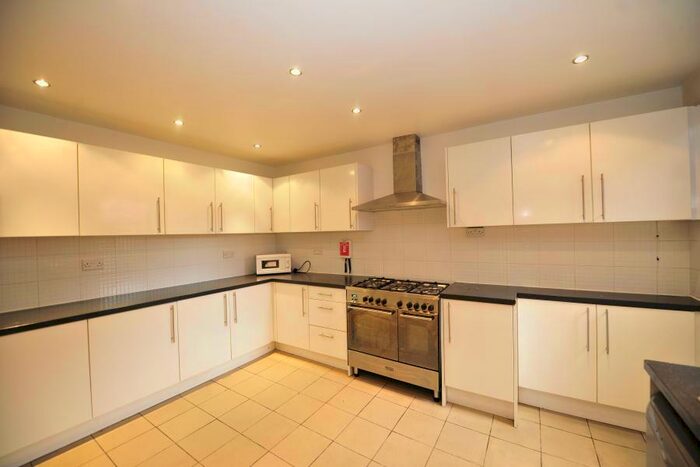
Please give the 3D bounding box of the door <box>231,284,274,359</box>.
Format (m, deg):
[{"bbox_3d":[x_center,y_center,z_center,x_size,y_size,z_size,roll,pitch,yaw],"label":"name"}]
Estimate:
[{"bbox_3d":[-1.126,0.956,3.084,0.030,0.715,0.519,-1,0,32],"label":"door"}]

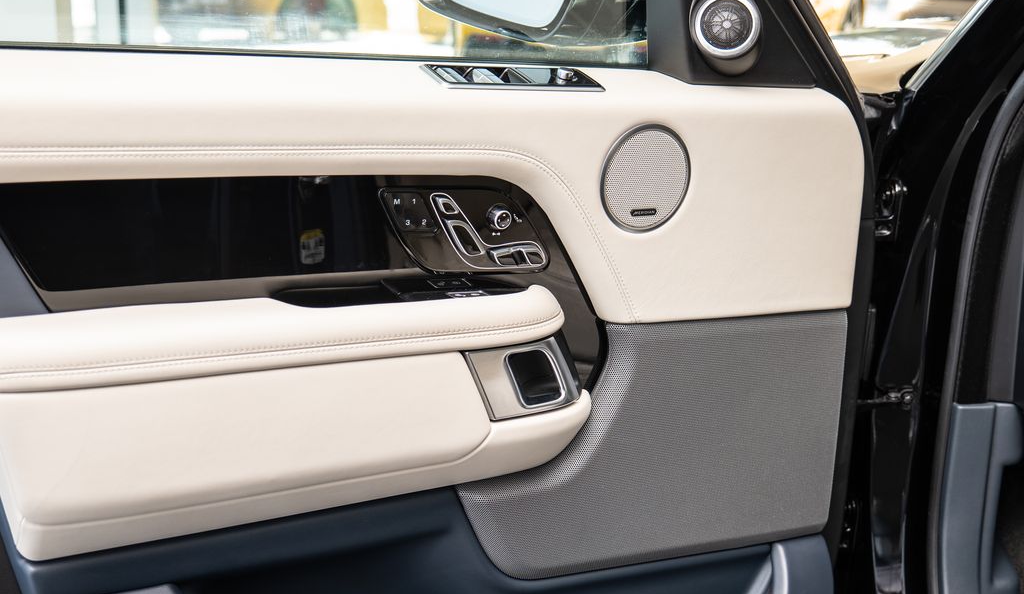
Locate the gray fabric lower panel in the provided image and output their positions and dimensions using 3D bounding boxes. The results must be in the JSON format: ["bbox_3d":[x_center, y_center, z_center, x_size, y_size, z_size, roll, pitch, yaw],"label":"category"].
[{"bbox_3d":[0.153,0.146,1.283,0.455,0.272,0.060,-5,18,-25],"label":"gray fabric lower panel"}]

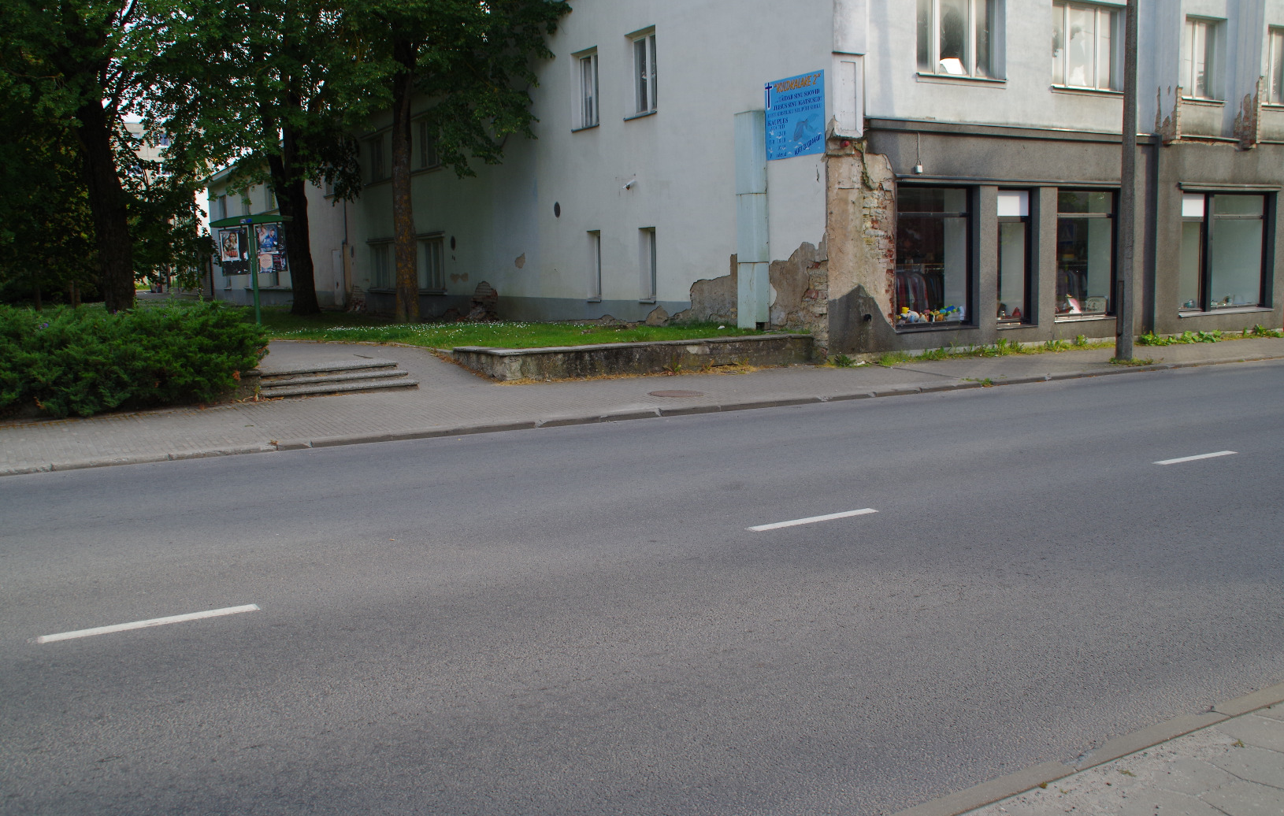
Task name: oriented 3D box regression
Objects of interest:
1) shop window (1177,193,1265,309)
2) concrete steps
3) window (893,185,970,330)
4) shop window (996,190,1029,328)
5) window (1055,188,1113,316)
[{"bbox_3d":[11.146,-2.972,24.547,2.827,2.235,0.150,-5,7,-32],"label":"shop window"},{"bbox_3d":[-3.967,-0.346,16.112,2.024,0.310,1.050,-5,8,-35],"label":"concrete steps"},{"bbox_3d":[4.630,-2.388,20.430,1.764,2.219,0.150,-5,7,-32],"label":"window"},{"bbox_3d":[6.193,-2.500,21.420,0.917,2.269,0.150,-5,7,-32],"label":"shop window"},{"bbox_3d":[7.742,-2.689,22.394,1.673,2.223,0.150,-5,7,-32],"label":"window"}]

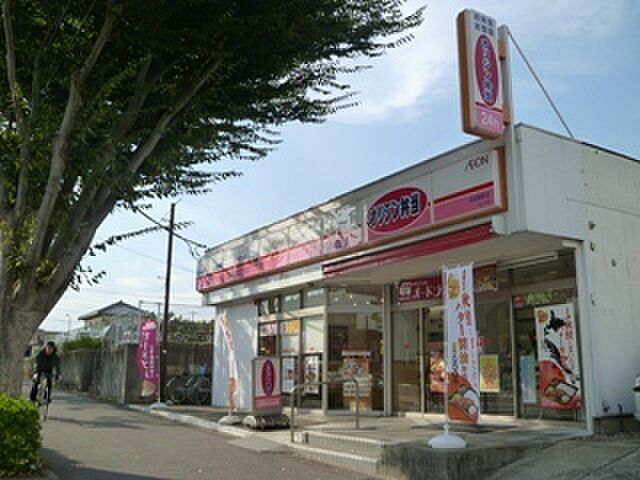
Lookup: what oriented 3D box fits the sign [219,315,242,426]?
[{"bbox_3d":[-1.731,2.487,12.733,0.360,2.100,0.500,8,-14,-31],"label":"sign"}]

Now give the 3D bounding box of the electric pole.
[{"bbox_3d":[-4.565,1.806,20.044,0.160,6.050,0.160,8,-14,-31],"label":"electric pole"}]

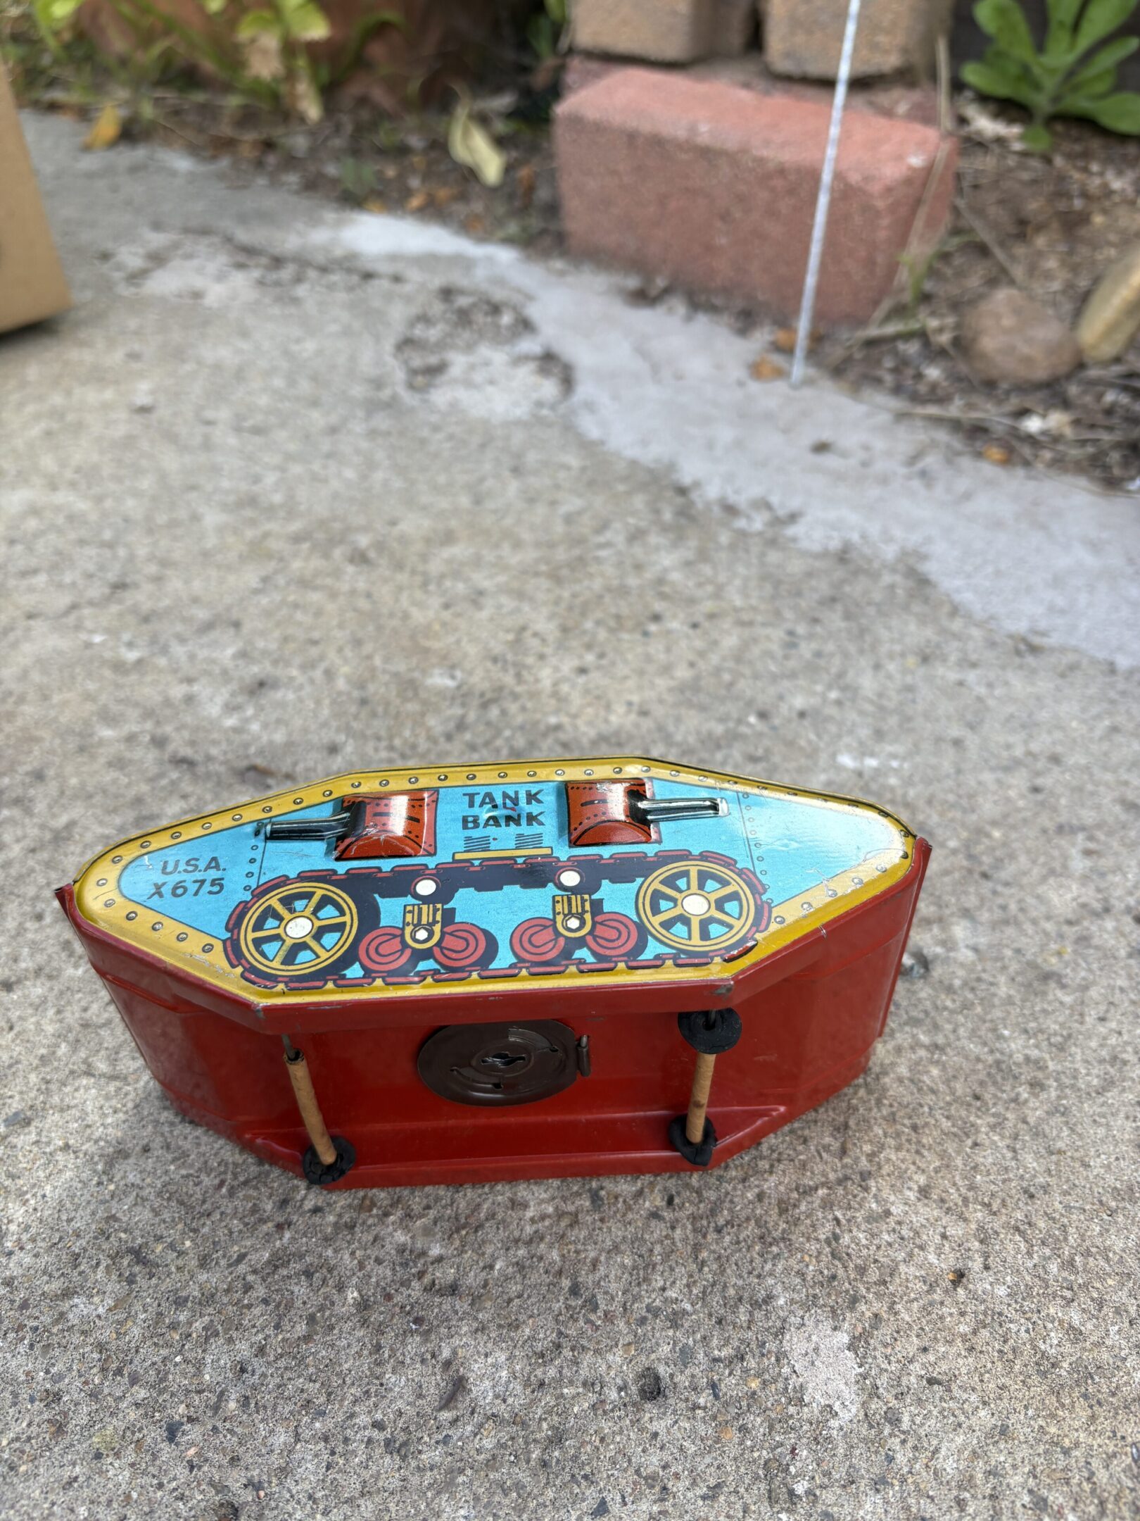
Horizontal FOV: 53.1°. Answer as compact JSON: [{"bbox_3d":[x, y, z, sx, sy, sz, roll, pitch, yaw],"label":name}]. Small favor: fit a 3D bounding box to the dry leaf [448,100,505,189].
[{"bbox_3d":[-0.064,-0.419,0.777,0.043,0.062,0.035,-4,40,-3],"label":"dry leaf"}]

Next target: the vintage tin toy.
[{"bbox_3d":[-0.012,0.041,0.221,0.155,0.066,0.057,-3,42,-1],"label":"vintage tin toy"}]

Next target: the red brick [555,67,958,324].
[{"bbox_3d":[0.092,-0.296,0.614,0.206,0.087,0.063,32,59,31],"label":"red brick"}]

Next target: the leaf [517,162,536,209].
[{"bbox_3d":[-0.029,-0.380,0.754,0.014,0.025,0.025,-3,40,-1],"label":"leaf"}]

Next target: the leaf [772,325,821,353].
[{"bbox_3d":[0.110,-0.204,0.553,0.022,0.009,0.022,6,40,9],"label":"leaf"}]

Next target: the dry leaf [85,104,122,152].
[{"bbox_3d":[-0.367,-0.497,0.898,0.031,0.035,0.032,-14,41,-15],"label":"dry leaf"}]

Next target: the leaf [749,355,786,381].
[{"bbox_3d":[0.092,-0.181,0.527,0.017,0.008,0.020,5,40,8],"label":"leaf"}]

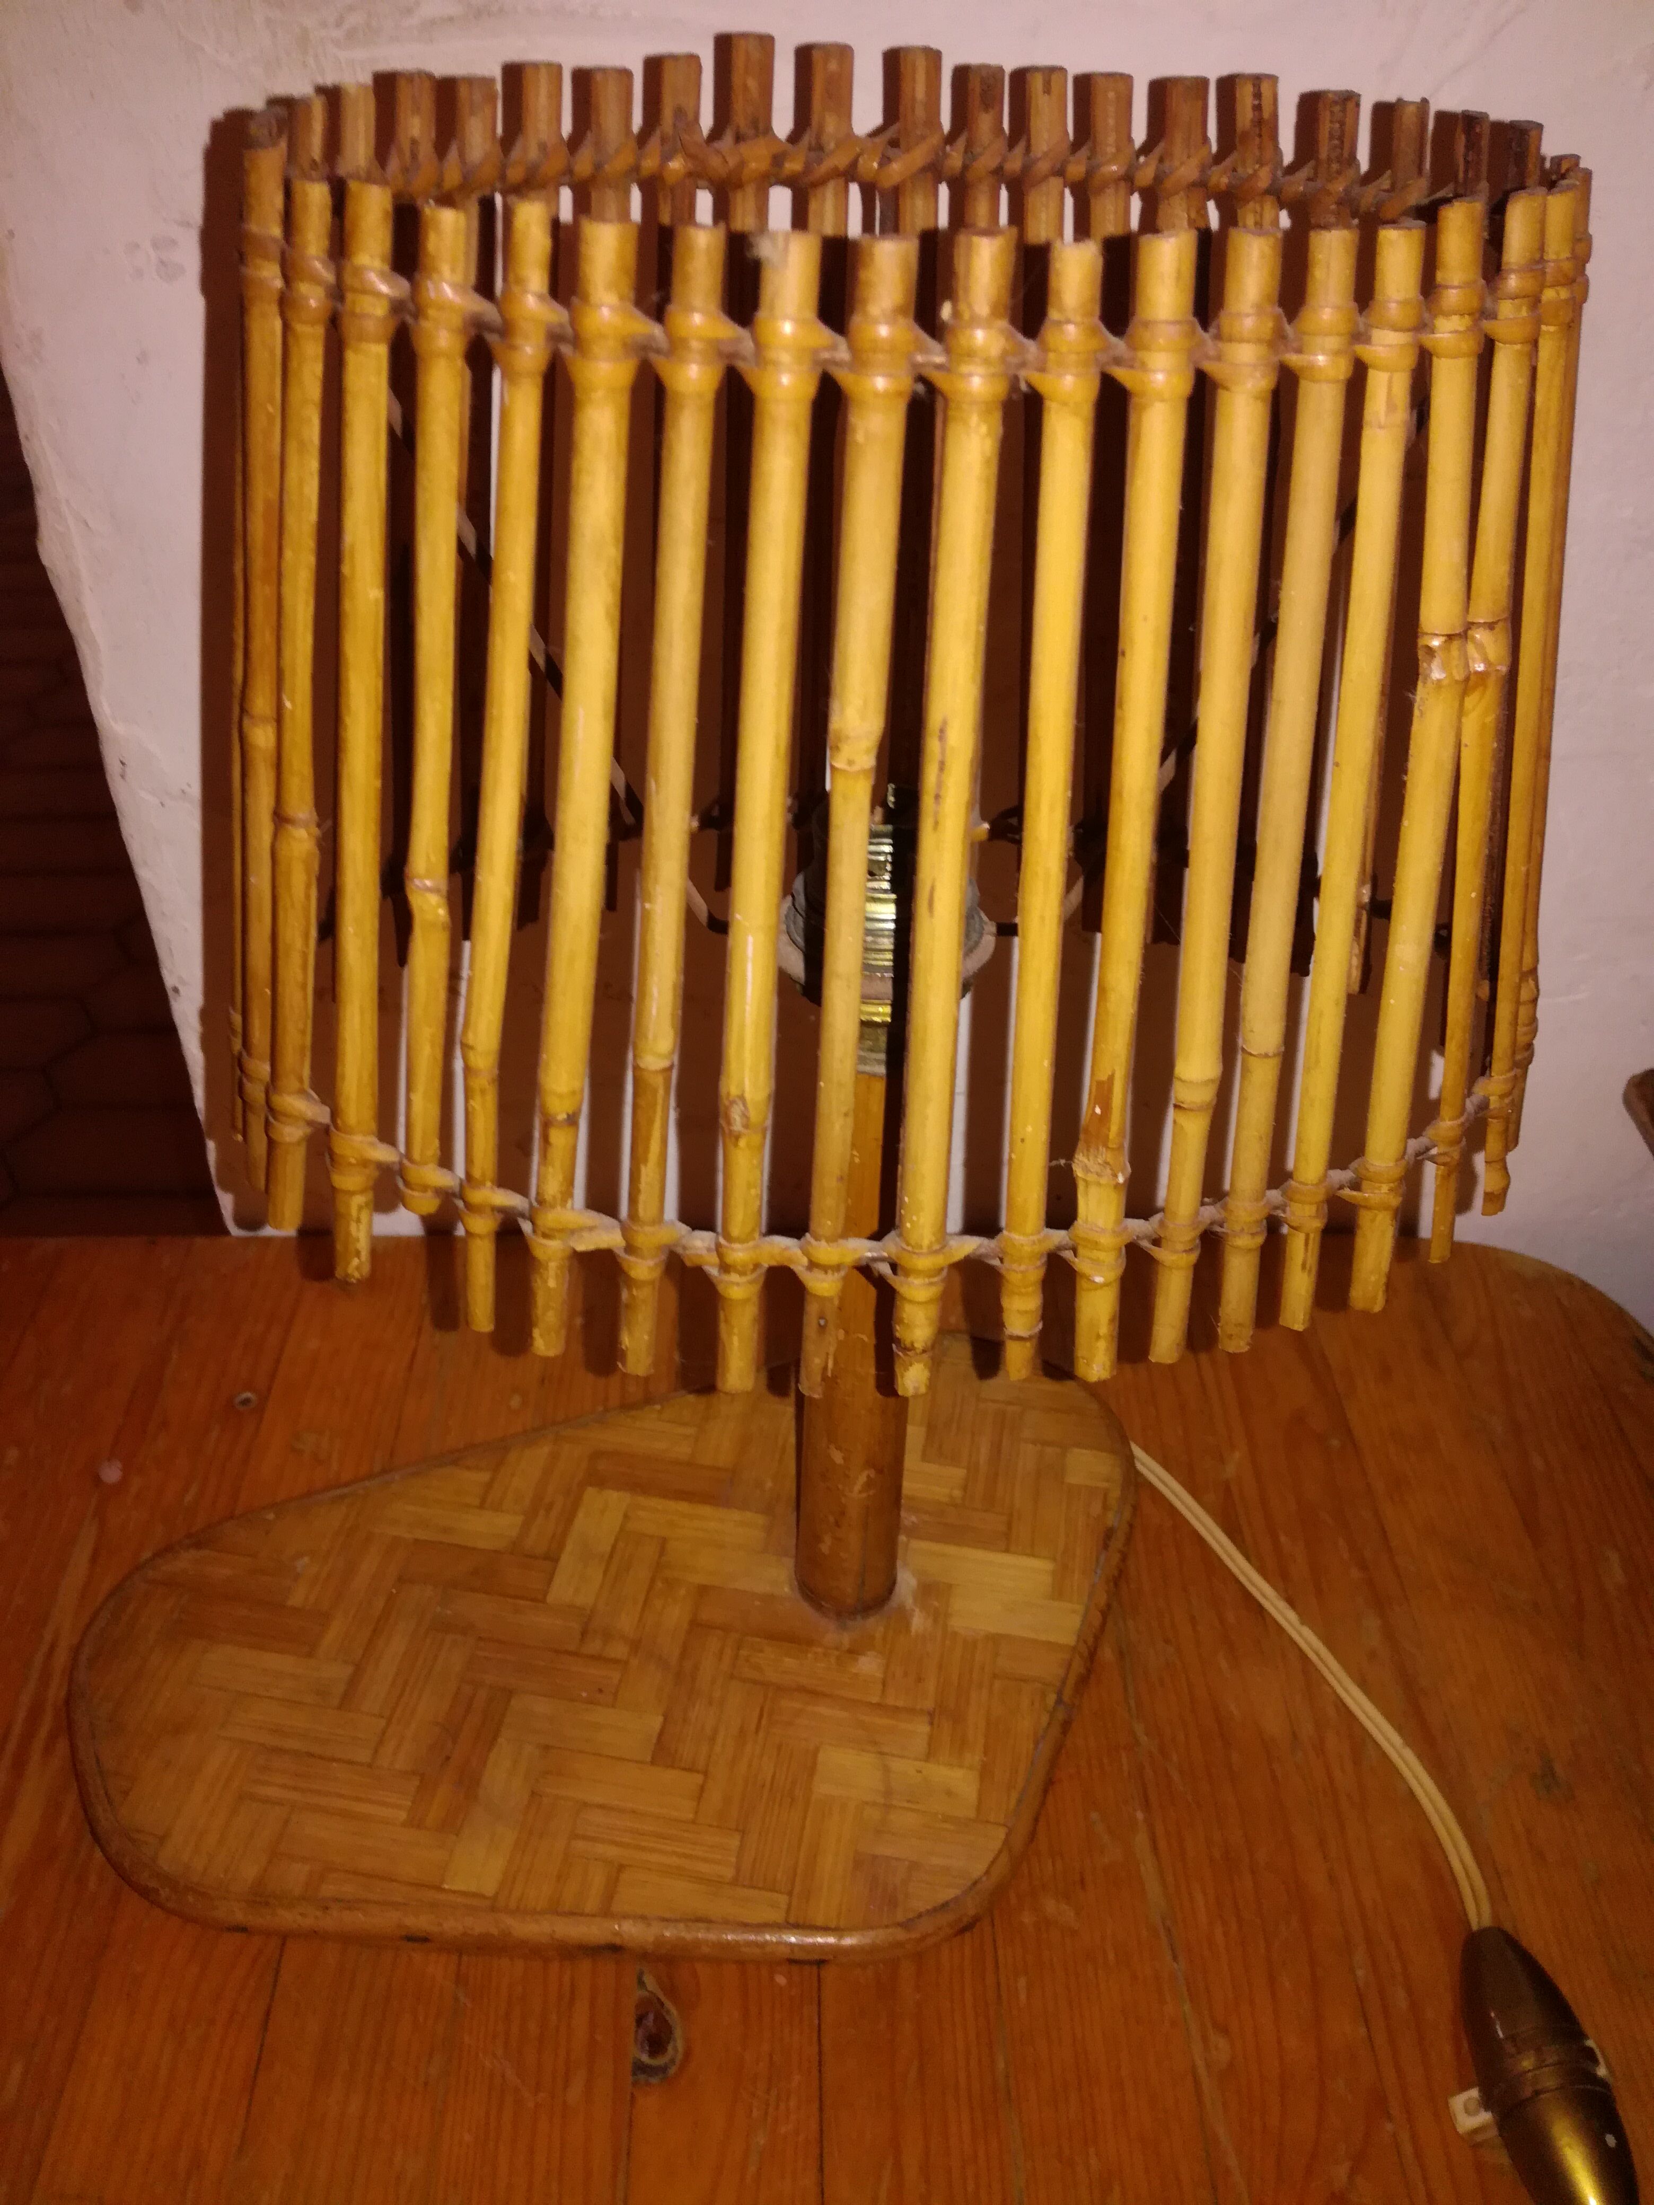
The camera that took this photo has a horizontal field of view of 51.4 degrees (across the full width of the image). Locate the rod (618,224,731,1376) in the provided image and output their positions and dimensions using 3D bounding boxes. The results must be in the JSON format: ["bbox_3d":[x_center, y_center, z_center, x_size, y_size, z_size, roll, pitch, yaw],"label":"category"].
[{"bbox_3d":[-0.028,-0.033,0.292,0.008,0.211,0.008,9,35,2],"label":"rod"}]

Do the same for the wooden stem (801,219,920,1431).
[{"bbox_3d":[0.003,-0.030,0.290,0.008,0.210,0.008,2,35,-2],"label":"wooden stem"}]

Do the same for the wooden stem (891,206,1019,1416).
[{"bbox_3d":[0.019,-0.030,0.290,0.008,0.211,0.008,-1,35,-3],"label":"wooden stem"}]

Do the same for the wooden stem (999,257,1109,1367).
[{"bbox_3d":[0.037,-0.032,0.291,0.007,0.207,0.007,-5,35,-4],"label":"wooden stem"}]

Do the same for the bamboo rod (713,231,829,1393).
[{"bbox_3d":[-0.011,-0.031,0.291,0.008,0.211,0.008,5,35,1],"label":"bamboo rod"}]

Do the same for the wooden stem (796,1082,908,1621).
[{"bbox_3d":[0.009,0.066,0.468,0.031,0.230,0.031,-1,44,-2],"label":"wooden stem"}]

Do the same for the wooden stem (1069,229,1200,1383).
[{"bbox_3d":[0.051,-0.032,0.293,0.008,0.210,0.008,-8,35,-7],"label":"wooden stem"}]

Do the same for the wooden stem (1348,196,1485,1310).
[{"bbox_3d":[0.103,-0.043,0.307,0.008,0.214,0.008,-23,39,-18],"label":"wooden stem"}]

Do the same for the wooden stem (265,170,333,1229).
[{"bbox_3d":[-0.096,-0.054,0.310,0.007,0.209,0.007,35,42,22],"label":"wooden stem"}]

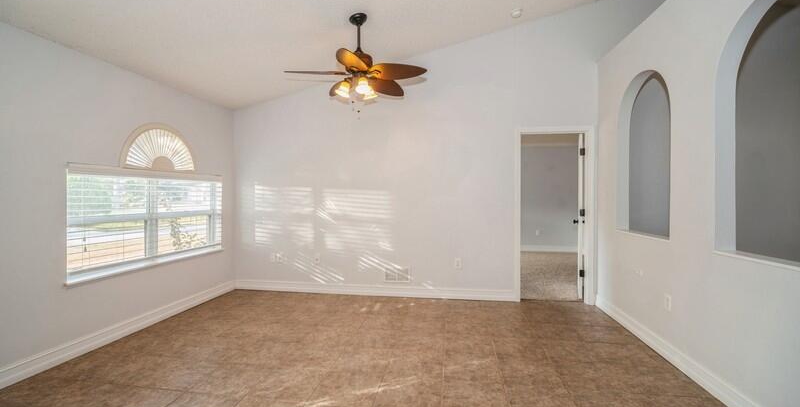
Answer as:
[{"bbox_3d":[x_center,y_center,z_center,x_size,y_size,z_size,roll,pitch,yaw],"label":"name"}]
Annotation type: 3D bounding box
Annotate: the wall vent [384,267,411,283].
[{"bbox_3d":[-0.036,0.934,4.329,0.330,0.185,0.020,0,1,9],"label":"wall vent"}]

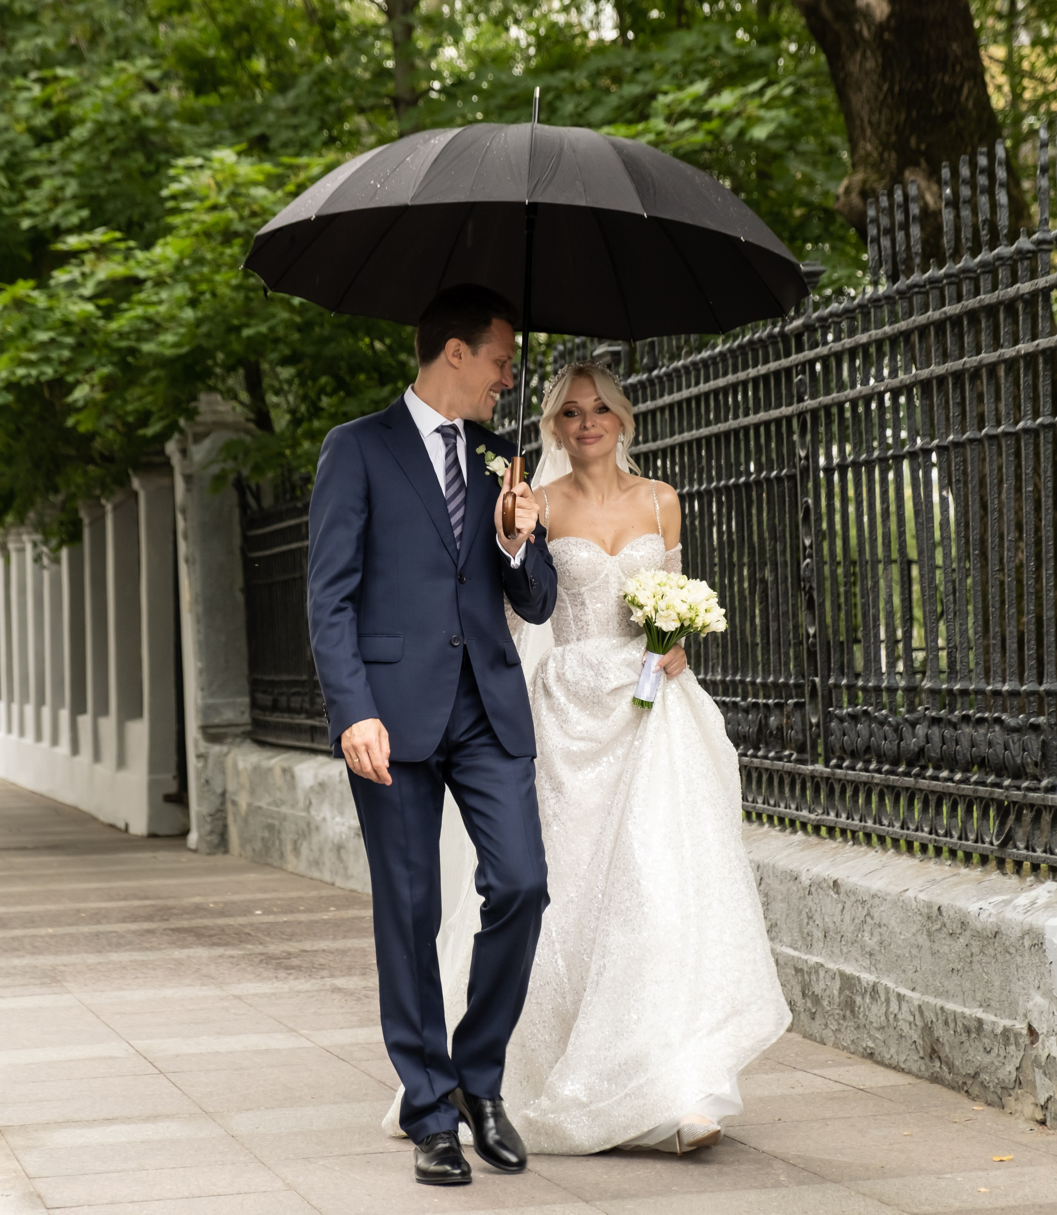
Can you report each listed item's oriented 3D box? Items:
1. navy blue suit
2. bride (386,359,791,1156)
[{"bbox_3d":[-0.201,0.323,7.520,0.510,1.530,0.500,-2,-1,-13],"label":"navy blue suit"},{"bbox_3d":[0.115,0.310,7.920,0.800,1.690,0.900,-2,-1,-9],"label":"bride"}]

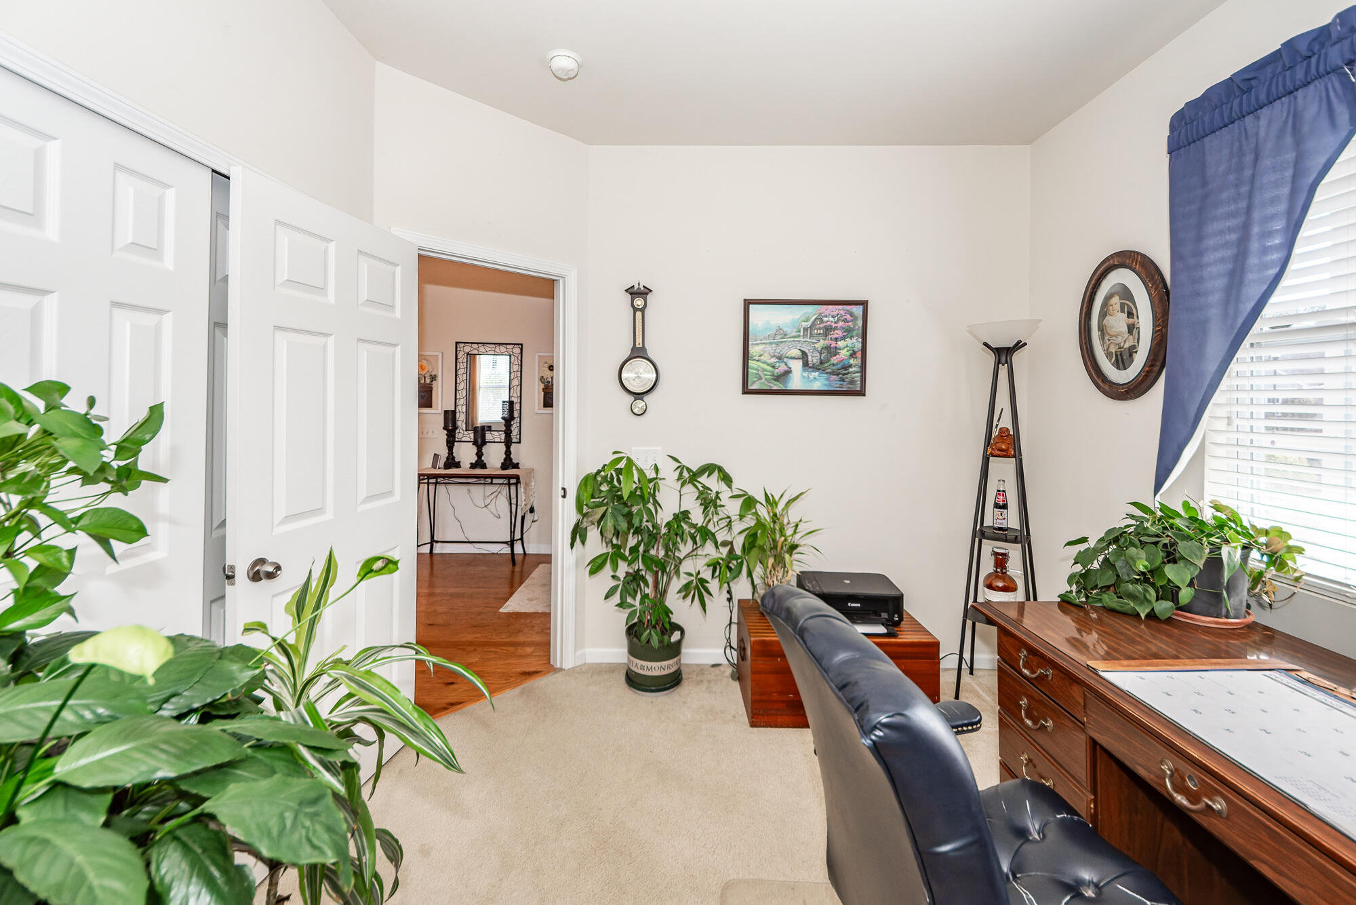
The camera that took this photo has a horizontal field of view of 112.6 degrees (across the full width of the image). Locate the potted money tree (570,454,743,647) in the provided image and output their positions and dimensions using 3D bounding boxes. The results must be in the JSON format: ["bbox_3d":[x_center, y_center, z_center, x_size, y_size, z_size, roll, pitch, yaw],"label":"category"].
[{"bbox_3d":[-0.105,0.465,2.150,0.810,0.950,0.580,0,5,0],"label":"potted money tree"}]

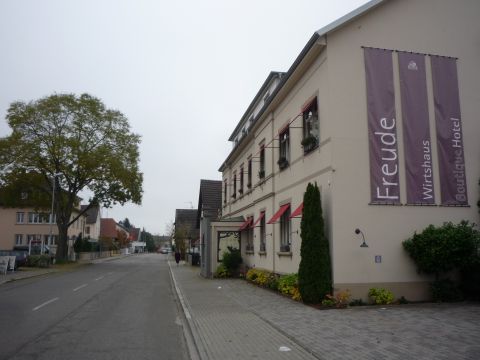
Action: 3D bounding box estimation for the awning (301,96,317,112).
[{"bbox_3d":[2.263,-2.436,16.026,0.650,0.780,1.500,2,-9,-10],"label":"awning"}]

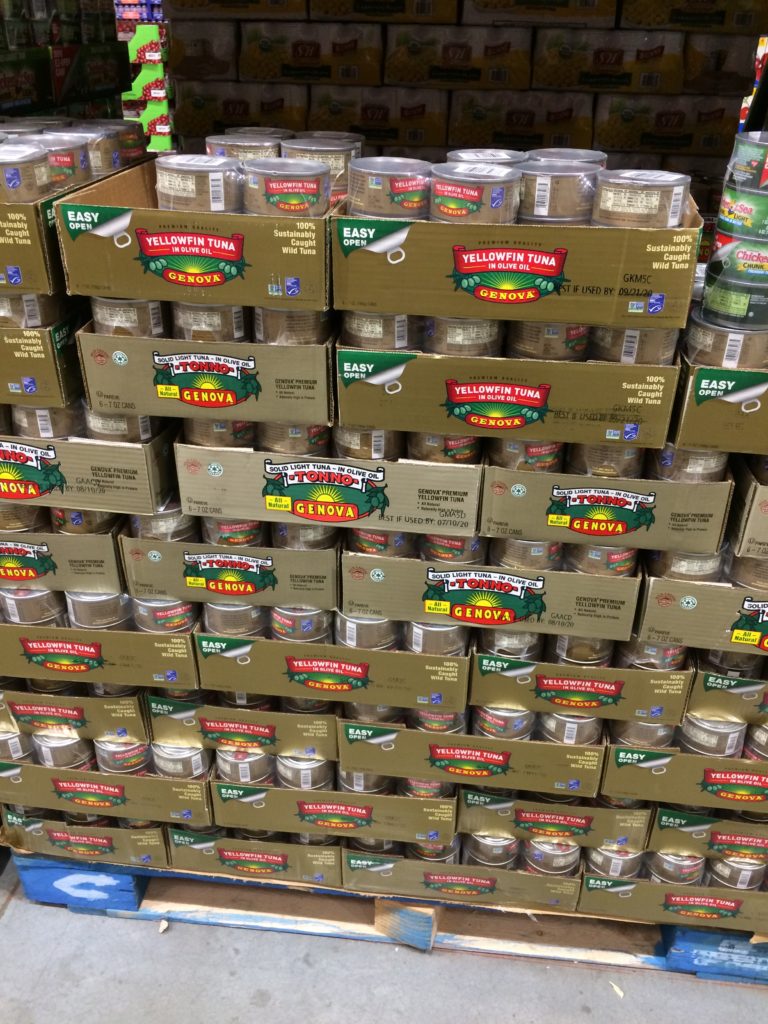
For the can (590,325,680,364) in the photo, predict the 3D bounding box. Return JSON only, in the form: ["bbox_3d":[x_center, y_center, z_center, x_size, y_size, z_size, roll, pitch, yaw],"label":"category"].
[{"bbox_3d":[0.266,-0.187,0.909,0.087,0.044,0.087,4,30,5],"label":"can"}]

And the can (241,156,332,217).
[{"bbox_3d":[-0.097,-0.325,0.864,0.087,0.044,0.087,1,30,-1],"label":"can"}]

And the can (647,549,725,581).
[{"bbox_3d":[0.367,0.046,1.045,0.086,0.044,0.086,4,30,5],"label":"can"}]

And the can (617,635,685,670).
[{"bbox_3d":[0.333,0.154,1.076,0.086,0.043,0.086,4,29,4],"label":"can"}]

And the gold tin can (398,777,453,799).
[{"bbox_3d":[0.059,0.356,1.214,0.086,0.043,0.086,1,29,-1],"label":"gold tin can"}]

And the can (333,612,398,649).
[{"bbox_3d":[-0.022,0.138,1.135,0.086,0.043,0.086,1,29,-1],"label":"can"}]

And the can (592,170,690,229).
[{"bbox_3d":[0.252,-0.304,0.837,0.086,0.043,0.086,4,29,4],"label":"can"}]

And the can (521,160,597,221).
[{"bbox_3d":[0.172,-0.323,0.862,0.087,0.044,0.087,4,30,5],"label":"can"}]

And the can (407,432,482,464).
[{"bbox_3d":[0.070,-0.092,0.990,0.087,0.044,0.087,1,30,-1],"label":"can"}]

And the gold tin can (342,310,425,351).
[{"bbox_3d":[-0.001,-0.208,0.953,0.086,0.043,0.086,1,29,-1],"label":"gold tin can"}]

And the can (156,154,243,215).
[{"bbox_3d":[-0.192,-0.341,0.893,0.086,0.043,0.086,1,29,-1],"label":"can"}]

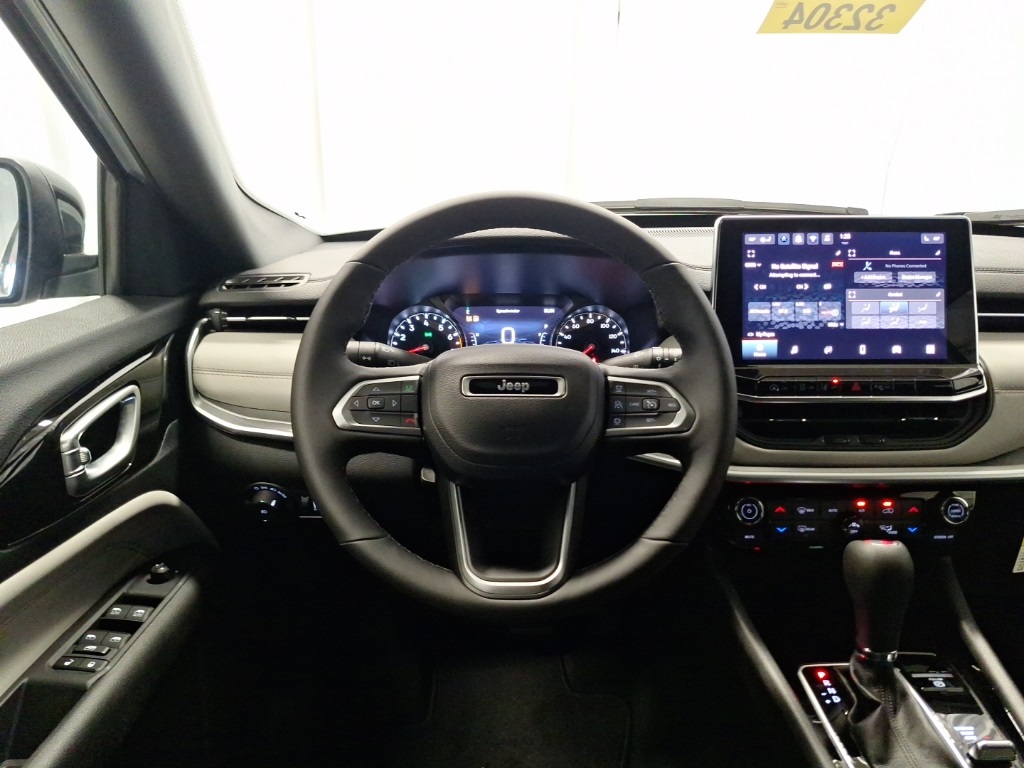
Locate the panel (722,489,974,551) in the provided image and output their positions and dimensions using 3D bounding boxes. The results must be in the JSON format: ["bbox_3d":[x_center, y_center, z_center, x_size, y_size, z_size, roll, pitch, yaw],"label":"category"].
[{"bbox_3d":[0.376,0.150,0.760,0.278,0.070,0.040,0,-2,0],"label":"panel"}]

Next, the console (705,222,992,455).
[{"bbox_3d":[0.369,-0.057,0.750,0.286,0.250,0.085,0,-2,0],"label":"console"}]

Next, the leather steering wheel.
[{"bbox_3d":[0.002,0.013,0.592,0.374,0.365,0.095,0,-11,0],"label":"leather steering wheel"}]

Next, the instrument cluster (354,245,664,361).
[{"bbox_3d":[-0.002,-0.083,0.800,0.370,0.160,0.100,0,-3,0],"label":"instrument cluster"}]

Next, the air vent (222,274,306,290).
[{"bbox_3d":[-0.285,-0.117,0.785,0.100,0.022,0.042,0,16,0],"label":"air vent"}]

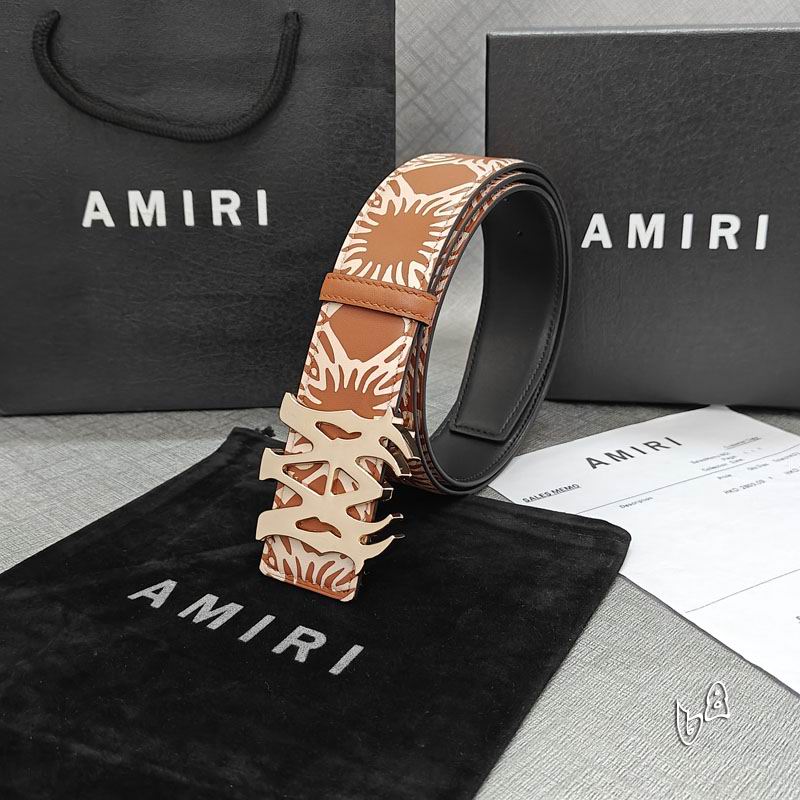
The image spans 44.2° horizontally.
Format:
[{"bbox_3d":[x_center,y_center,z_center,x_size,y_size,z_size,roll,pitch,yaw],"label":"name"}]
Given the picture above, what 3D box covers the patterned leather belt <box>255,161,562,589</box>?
[{"bbox_3d":[0.018,-0.024,0.380,0.056,0.128,0.182,11,24,29],"label":"patterned leather belt"}]

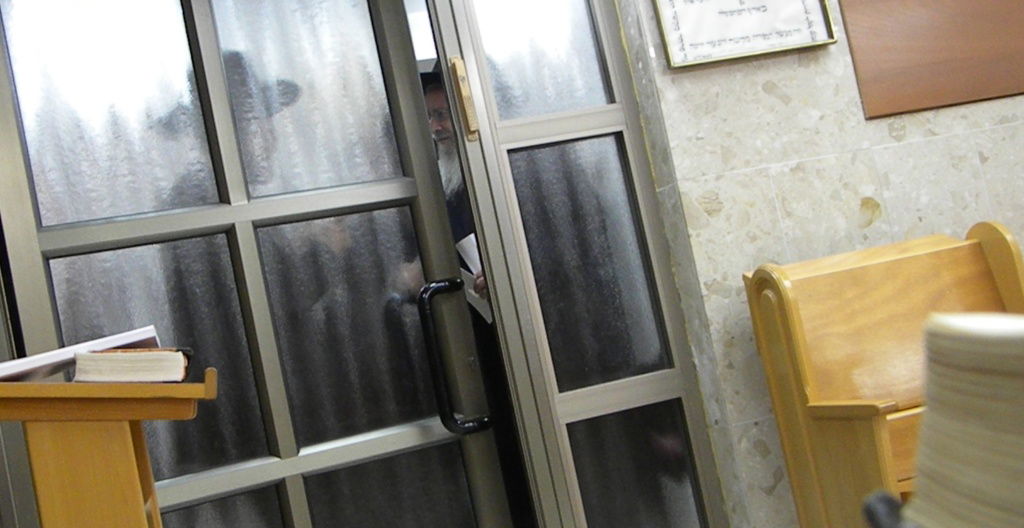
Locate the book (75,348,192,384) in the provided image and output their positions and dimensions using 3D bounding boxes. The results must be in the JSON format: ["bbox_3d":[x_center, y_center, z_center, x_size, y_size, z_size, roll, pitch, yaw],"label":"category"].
[{"bbox_3d":[-0.503,0.141,1.618,0.141,0.042,0.205,2,-8,-15],"label":"book"}]

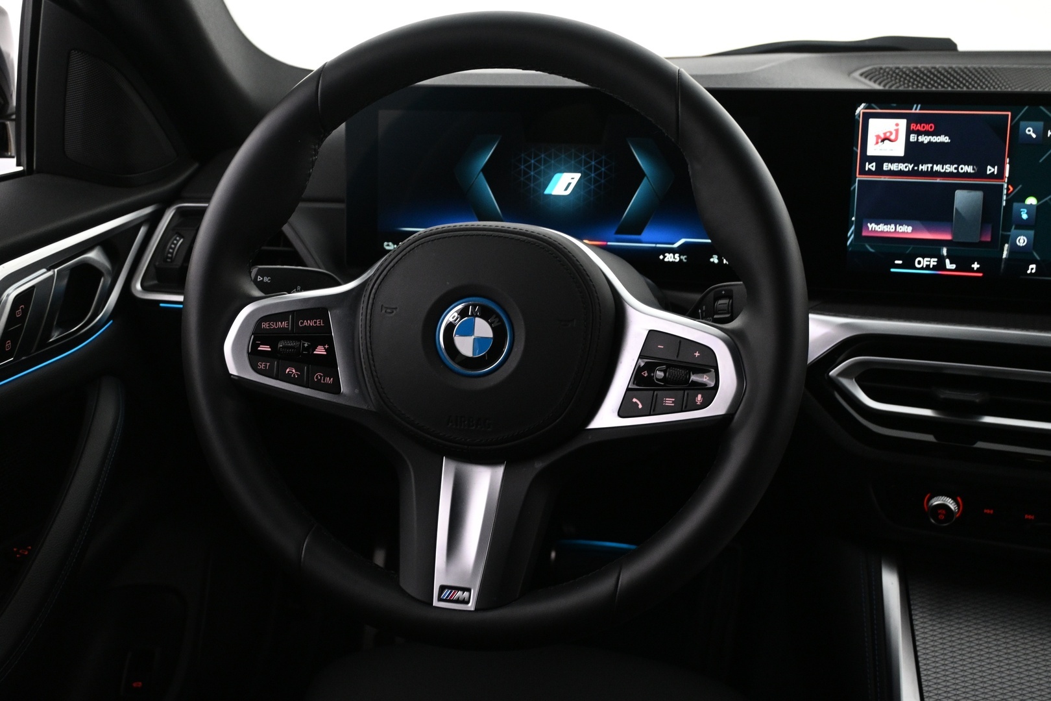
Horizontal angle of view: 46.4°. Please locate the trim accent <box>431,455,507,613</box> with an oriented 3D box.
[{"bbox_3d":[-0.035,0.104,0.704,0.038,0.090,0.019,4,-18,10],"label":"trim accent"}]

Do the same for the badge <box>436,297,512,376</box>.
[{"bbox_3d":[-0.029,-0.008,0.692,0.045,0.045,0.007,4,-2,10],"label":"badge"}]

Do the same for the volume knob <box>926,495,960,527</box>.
[{"bbox_3d":[0.288,0.110,0.845,0.021,0.021,0.017,9,20,22],"label":"volume knob"}]

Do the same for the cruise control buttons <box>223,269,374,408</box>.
[{"bbox_3d":[-0.135,-0.008,0.740,0.089,0.079,0.022,4,-1,-4],"label":"cruise control buttons"}]

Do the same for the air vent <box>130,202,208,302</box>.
[{"bbox_3d":[-0.225,-0.076,0.957,0.160,0.078,0.040,3,6,9],"label":"air vent"}]

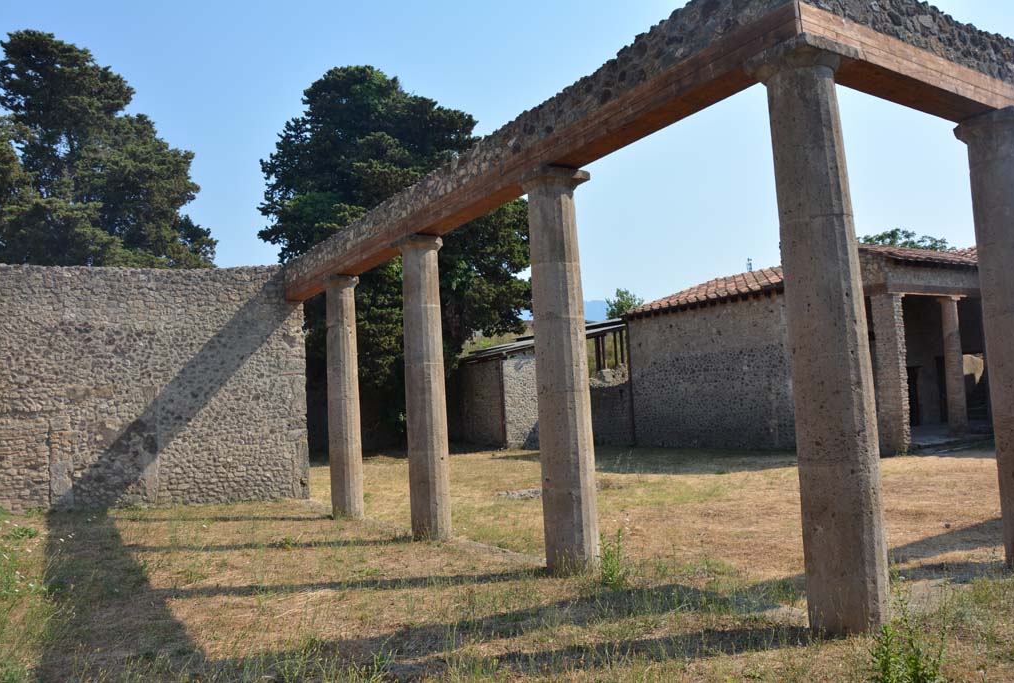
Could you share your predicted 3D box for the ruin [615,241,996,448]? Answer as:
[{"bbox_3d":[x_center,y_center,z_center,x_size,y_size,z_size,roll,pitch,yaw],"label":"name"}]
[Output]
[{"bbox_3d":[11.454,0.846,29.504,7.500,6.300,12.300,1,-7,-33],"label":"ruin"}]

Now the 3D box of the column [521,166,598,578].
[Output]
[{"bbox_3d":[0.581,0.245,8.233,0.580,4.206,0.580,-3,-6,0],"label":"column"}]

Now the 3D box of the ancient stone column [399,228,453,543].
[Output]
[{"bbox_3d":[-1.143,0.598,10.858,0.580,4.199,0.580,1,-7,-33],"label":"ancient stone column"}]

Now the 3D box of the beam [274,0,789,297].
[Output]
[{"bbox_3d":[-1.047,-1.664,10.772,0.406,0.268,12.291,1,-7,-33],"label":"beam"}]

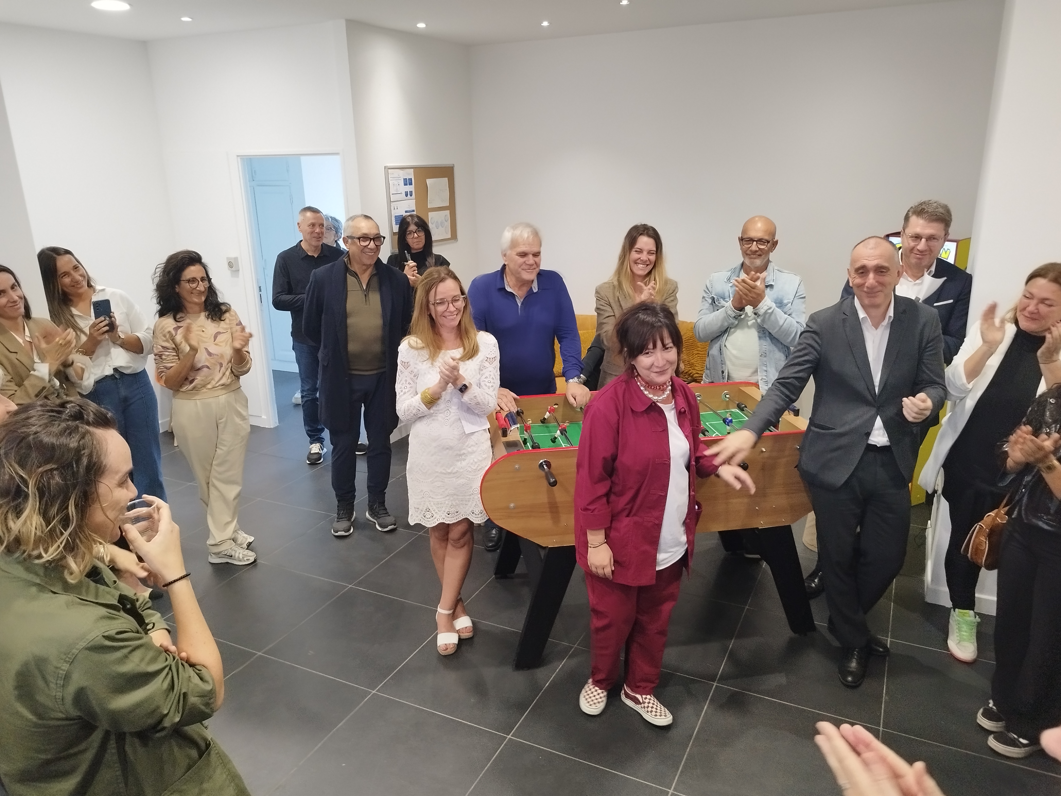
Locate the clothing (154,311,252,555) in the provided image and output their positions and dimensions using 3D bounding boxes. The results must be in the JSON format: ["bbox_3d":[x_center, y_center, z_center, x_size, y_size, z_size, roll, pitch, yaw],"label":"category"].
[{"bbox_3d":[-1.581,0.195,3.874,0.480,1.320,0.380,-15,22,-38],"label":"clothing"}]

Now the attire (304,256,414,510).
[{"bbox_3d":[-0.921,-0.054,4.221,0.570,1.465,0.360,-10,19,-26],"label":"attire"}]

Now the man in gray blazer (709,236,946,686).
[{"bbox_3d":[1.137,0.225,3.003,0.850,1.710,0.500,6,18,22],"label":"man in gray blazer"}]

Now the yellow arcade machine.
[{"bbox_3d":[2.284,-0.194,4.577,0.560,1.550,0.480,-11,19,-29],"label":"yellow arcade machine"}]

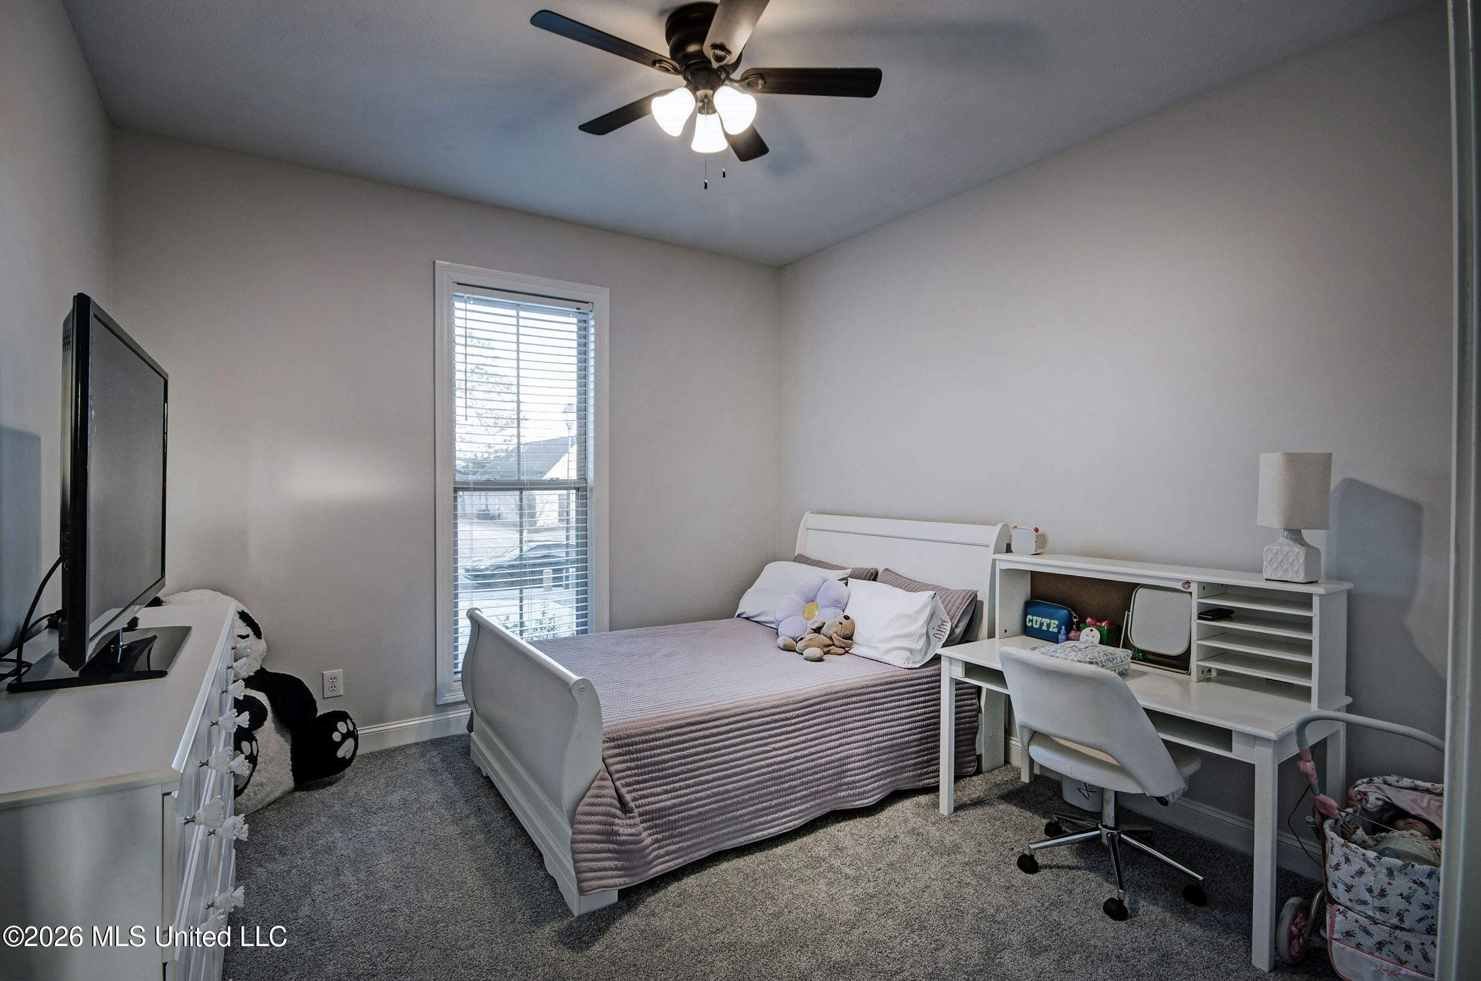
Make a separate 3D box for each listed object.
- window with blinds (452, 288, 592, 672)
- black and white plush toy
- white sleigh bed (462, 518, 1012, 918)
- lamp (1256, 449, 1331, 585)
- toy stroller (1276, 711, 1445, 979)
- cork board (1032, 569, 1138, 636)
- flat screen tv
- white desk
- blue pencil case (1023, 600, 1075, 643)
[{"bbox_3d":[-1.286,-0.064,3.966,0.830,2.250,0.090,-1,1,-35],"label":"window with blinds"},{"bbox_3d":[-2.227,0.922,3.025,0.580,0.970,0.650,0,1,17],"label":"black and white plush toy"},{"bbox_3d":[-0.051,0.783,3.397,2.270,1.245,1.535,-1,1,-32],"label":"white sleigh bed"},{"bbox_3d":[1.894,0.090,2.252,0.165,0.450,0.165,-1,1,-35],"label":"lamp"},{"bbox_3d":[1.926,1.044,1.927,0.600,0.780,0.410,-1,1,-35],"label":"toy stroller"},{"bbox_3d":[1.584,0.521,2.855,0.020,0.330,0.700,-1,1,-35],"label":"cork board"},{"bbox_3d":[-1.566,0.025,1.637,0.250,0.780,1.090,-1,1,-35],"label":"flat screen tv"},{"bbox_3d":[1.471,1.059,2.555,0.605,0.727,1.220,-1,1,-35],"label":"white desk"},{"bbox_3d":[1.392,0.616,3.010,0.070,0.155,0.220,-1,1,-35],"label":"blue pencil case"}]

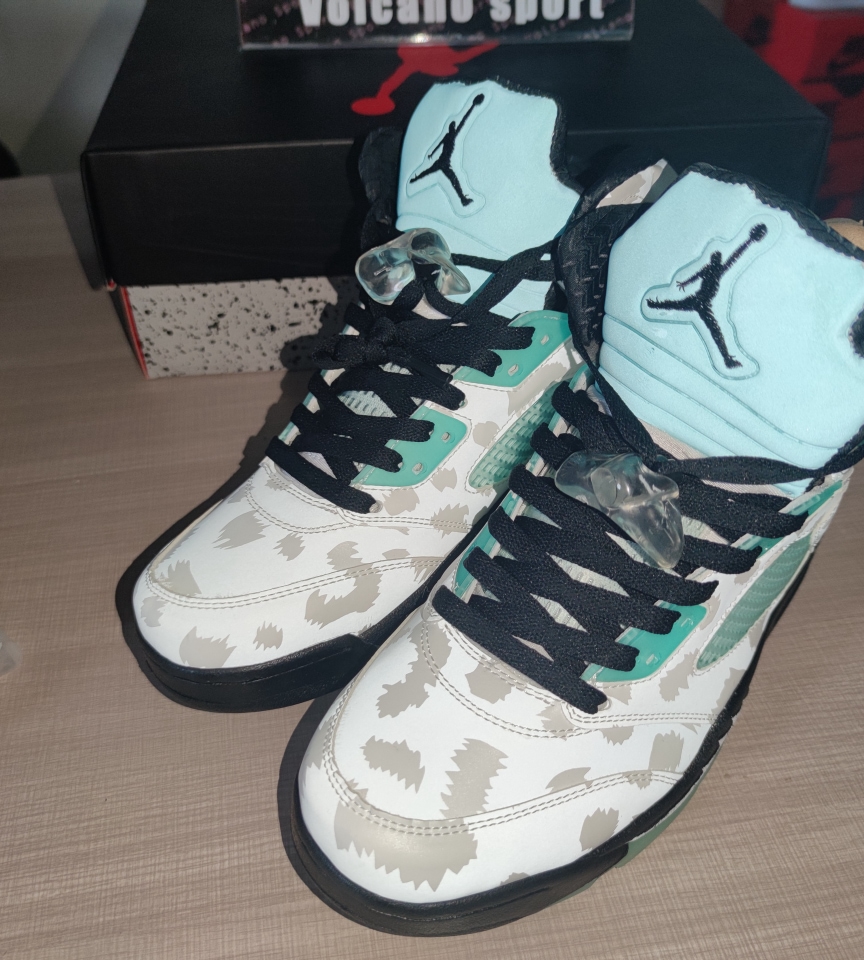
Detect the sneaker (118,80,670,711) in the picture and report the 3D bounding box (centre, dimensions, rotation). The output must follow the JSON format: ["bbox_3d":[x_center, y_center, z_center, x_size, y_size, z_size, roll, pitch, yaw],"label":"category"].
[{"bbox_3d":[-0.009,-0.057,0.363,0.114,0.180,0.302,28,50,26],"label":"sneaker"}]

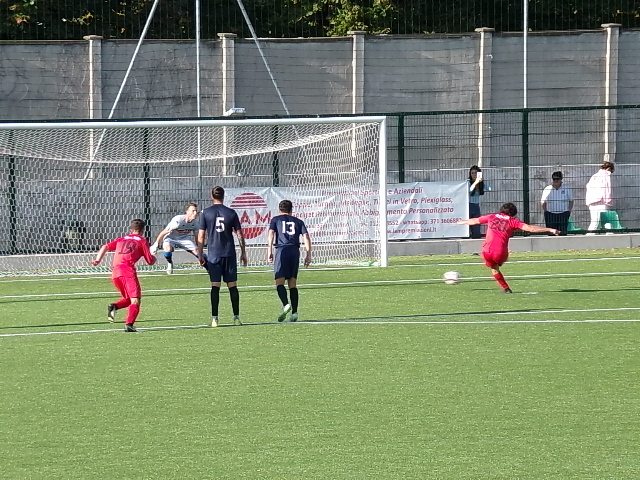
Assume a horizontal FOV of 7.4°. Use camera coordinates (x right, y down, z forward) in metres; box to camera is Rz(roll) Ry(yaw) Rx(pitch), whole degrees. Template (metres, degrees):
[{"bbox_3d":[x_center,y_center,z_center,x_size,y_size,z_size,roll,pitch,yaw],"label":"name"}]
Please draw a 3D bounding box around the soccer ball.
[{"bbox_3d":[1.965,0.567,73.600,0.220,0.220,0.220,-1,2,0],"label":"soccer ball"}]

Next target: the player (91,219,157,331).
[{"bbox_3d":[-2.488,0.449,62.500,0.750,1.450,0.750,0,2,22],"label":"player"}]

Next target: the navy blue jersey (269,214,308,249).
[{"bbox_3d":[-0.413,-0.111,64.750,0.520,0.460,0.280,-1,2,2],"label":"navy blue jersey"}]

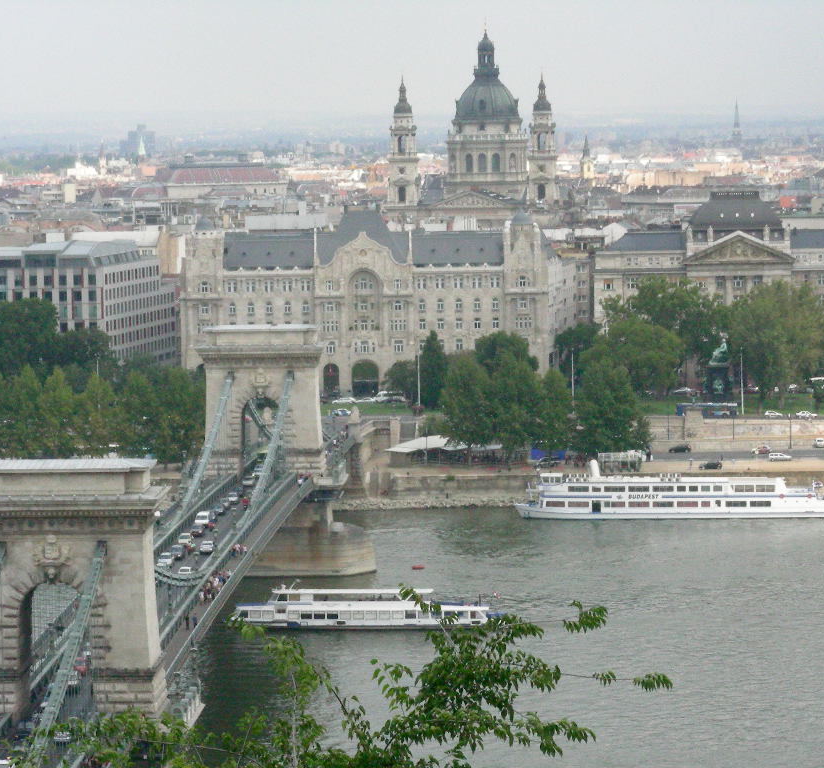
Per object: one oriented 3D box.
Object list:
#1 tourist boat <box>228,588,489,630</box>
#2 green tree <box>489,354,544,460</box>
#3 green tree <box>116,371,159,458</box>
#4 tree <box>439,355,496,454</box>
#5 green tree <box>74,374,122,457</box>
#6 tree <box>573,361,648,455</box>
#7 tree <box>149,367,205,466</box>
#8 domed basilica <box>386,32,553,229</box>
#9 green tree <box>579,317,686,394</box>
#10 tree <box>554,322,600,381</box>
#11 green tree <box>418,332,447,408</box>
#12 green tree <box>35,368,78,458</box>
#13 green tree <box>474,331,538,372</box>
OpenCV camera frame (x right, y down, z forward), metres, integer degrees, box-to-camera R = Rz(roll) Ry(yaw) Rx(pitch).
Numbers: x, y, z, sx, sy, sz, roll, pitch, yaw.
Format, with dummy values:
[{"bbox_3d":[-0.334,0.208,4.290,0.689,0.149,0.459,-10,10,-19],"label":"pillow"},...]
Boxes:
[{"bbox_3d":[-6.080,29.530,444.700,34.630,5.300,6.200,0,4,7],"label":"tourist boat"},{"bbox_3d":[18.340,4.530,598.170,9.810,20.370,9.810,-1,4,0],"label":"green tree"},{"bbox_3d":[-49.720,6.250,605.470,8.220,17.390,8.500,-1,4,3],"label":"green tree"},{"bbox_3d":[10.010,4.510,602.610,10.030,19.650,10.000,-1,4,3],"label":"tree"},{"bbox_3d":[-56.580,6.970,603.270,8.990,17.240,8.990,-1,4,0],"label":"green tree"},{"bbox_3d":[35.720,4.860,601.460,13.670,18.890,12.500,-1,4,3],"label":"tree"},{"bbox_3d":[-42.430,6.170,602.230,10.230,18.520,10.230,-1,4,0],"label":"tree"},{"bbox_3d":[26.560,-78.120,1175.520,57.000,91.900,87.000,0,4,7],"label":"domed basilica"},{"bbox_3d":[45.570,-5.610,694.000,21.180,16.820,19.000,-1,4,3],"label":"green tree"},{"bbox_3d":[34.010,-4.410,678.740,10.130,16.180,10.130,-1,4,0],"label":"tree"},{"bbox_3d":[4.180,-2.960,682.000,5.710,15.910,5.800,-1,4,3],"label":"green tree"},{"bbox_3d":[-64.460,6.070,606.130,8.380,17.770,8.500,-1,4,3],"label":"green tree"},{"bbox_3d":[19.450,-3.400,688.000,13.170,15.230,13.000,-1,4,3],"label":"green tree"}]

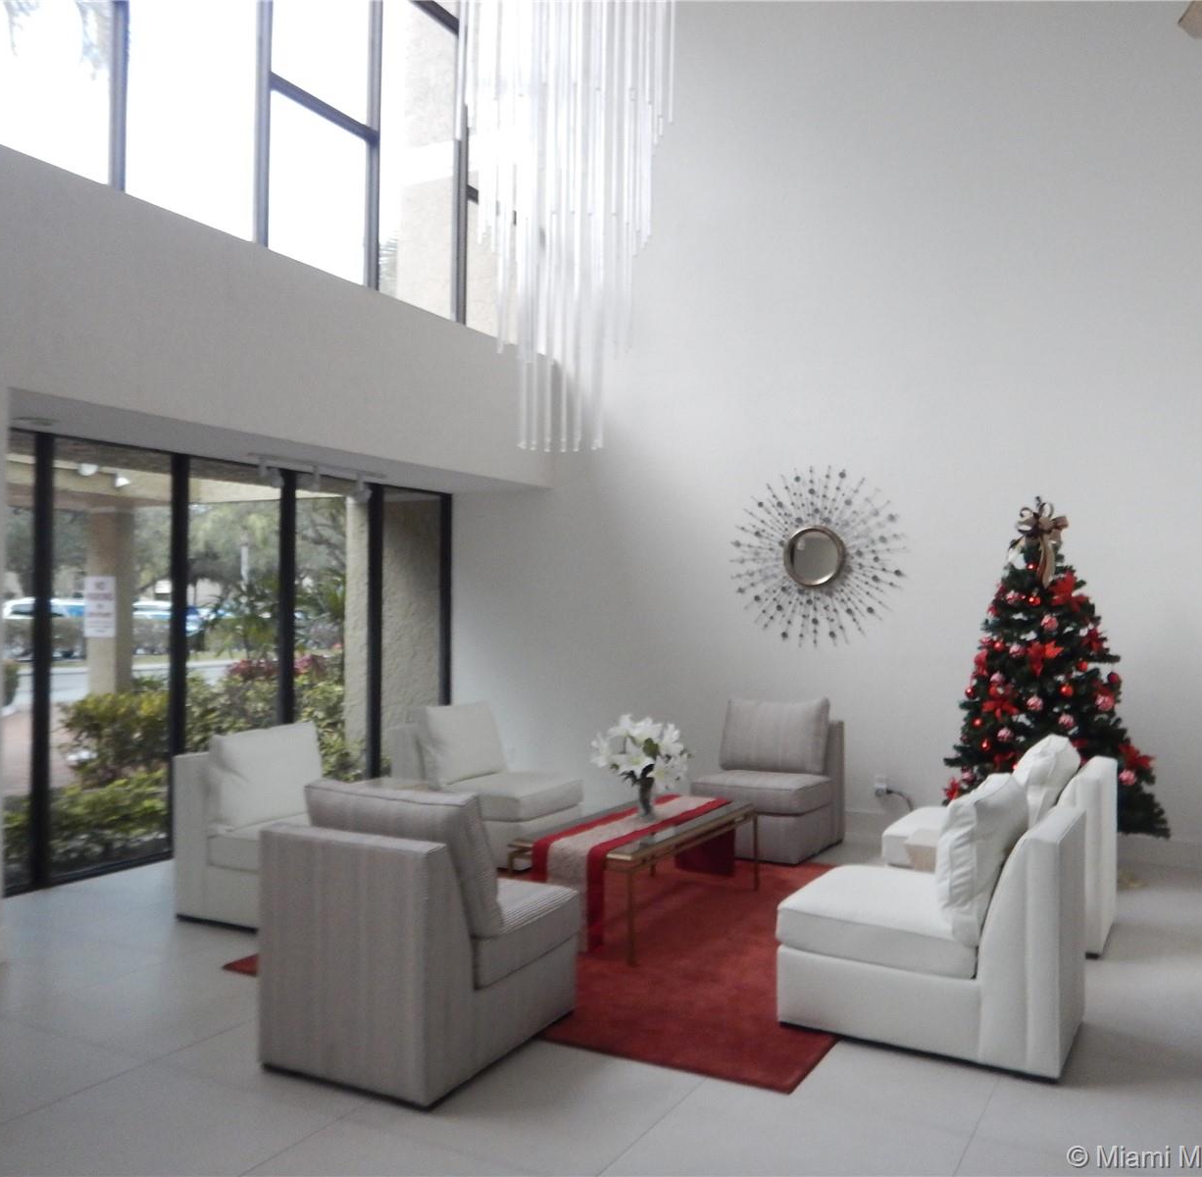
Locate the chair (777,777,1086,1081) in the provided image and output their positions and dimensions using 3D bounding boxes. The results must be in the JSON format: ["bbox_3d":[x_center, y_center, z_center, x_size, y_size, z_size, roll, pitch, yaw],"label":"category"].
[{"bbox_3d":[1.176,1.103,3.858,0.921,0.886,0.610,-1,-1,31],"label":"chair"}]

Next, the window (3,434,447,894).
[{"bbox_3d":[-2.242,0.409,7.136,0.100,2.418,4.145,-1,-1,29],"label":"window"}]

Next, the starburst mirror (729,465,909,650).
[{"bbox_3d":[1.452,-0.220,7.285,1.214,1.204,0.055,-1,-1,29],"label":"starburst mirror"}]

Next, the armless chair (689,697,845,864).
[{"bbox_3d":[1.053,1.162,6.764,0.666,0.886,0.867,-1,-1,30],"label":"armless chair"}]

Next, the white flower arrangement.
[{"bbox_3d":[0.188,0.799,5.292,0.453,0.382,0.453,0,-1,0],"label":"white flower arrangement"}]

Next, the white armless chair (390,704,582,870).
[{"bbox_3d":[-0.705,1.162,6.631,0.921,0.886,0.661,-1,-1,29],"label":"white armless chair"}]

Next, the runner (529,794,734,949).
[{"bbox_3d":[0.221,1.312,5.257,0.367,0.409,1.514,-1,-1,29],"label":"runner"}]

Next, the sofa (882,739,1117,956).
[{"bbox_3d":[1.866,1.127,5.080,0.921,0.886,0.610,-1,-1,31],"label":"sofa"}]

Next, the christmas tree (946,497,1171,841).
[{"bbox_3d":[2.491,0.540,6.005,1.218,2.096,1.218,-1,-1,29],"label":"christmas tree"}]

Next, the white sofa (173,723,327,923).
[{"bbox_3d":[-1.494,1.136,5.299,0.921,0.886,0.639,-1,-1,29],"label":"white sofa"}]

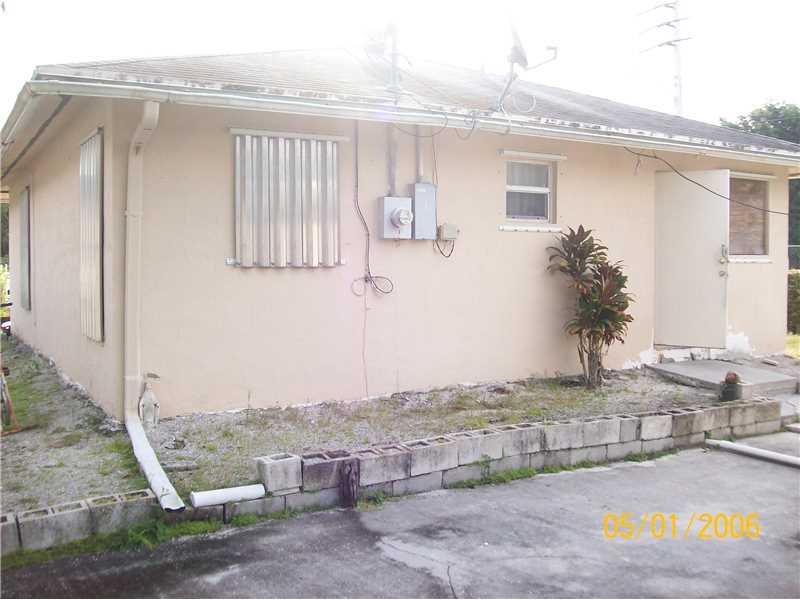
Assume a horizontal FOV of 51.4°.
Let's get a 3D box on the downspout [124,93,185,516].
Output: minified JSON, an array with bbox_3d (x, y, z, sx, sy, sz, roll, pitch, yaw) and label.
[{"bbox_3d":[-1.770,-0.122,5.894,0.370,2.750,2.110,-2,3,-29],"label":"downspout"}]

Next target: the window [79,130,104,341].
[{"bbox_3d":[-2.852,-0.559,7.707,0.070,1.855,1.100,-2,3,-29],"label":"window"}]

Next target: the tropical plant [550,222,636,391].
[{"bbox_3d":[1.969,0.077,8.556,0.800,1.600,0.740,0,2,0],"label":"tropical plant"}]

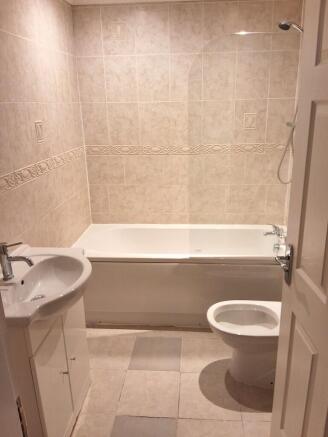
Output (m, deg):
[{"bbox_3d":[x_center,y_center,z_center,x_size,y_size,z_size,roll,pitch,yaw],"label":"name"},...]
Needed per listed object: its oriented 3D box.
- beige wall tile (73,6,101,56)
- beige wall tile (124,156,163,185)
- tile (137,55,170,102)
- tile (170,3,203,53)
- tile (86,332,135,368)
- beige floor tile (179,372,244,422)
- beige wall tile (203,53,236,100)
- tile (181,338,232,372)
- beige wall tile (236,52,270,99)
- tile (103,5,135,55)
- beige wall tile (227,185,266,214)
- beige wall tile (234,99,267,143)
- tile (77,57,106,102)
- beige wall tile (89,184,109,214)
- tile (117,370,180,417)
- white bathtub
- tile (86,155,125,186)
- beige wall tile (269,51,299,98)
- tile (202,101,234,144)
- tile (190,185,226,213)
[{"bbox_3d":[-0.569,-1.420,2.691,0.214,0.352,0.012,0,17,4],"label":"beige wall tile"},{"bbox_3d":[-0.162,-0.403,2.970,0.334,0.247,0.012,0,17,4],"label":"beige wall tile"},{"bbox_3d":[-0.080,-1.075,2.727,0.250,0.334,0.012,0,18,6],"label":"tile"},{"bbox_3d":[0.167,-1.419,2.634,0.253,0.352,0.012,0,17,4],"label":"tile"},{"bbox_3d":[-0.378,0.904,2.378,0.325,0.012,0.332,0,18,5],"label":"tile"},{"bbox_3d":[0.261,1.026,2.052,0.337,0.012,0.337,0,19,5],"label":"beige floor tile"},{"bbox_3d":[0.425,-1.084,2.702,0.252,0.340,0.012,0,19,5],"label":"beige wall tile"},{"bbox_3d":[0.276,0.905,2.322,0.329,0.012,0.332,0,18,5],"label":"tile"},{"bbox_3d":[0.676,-1.084,2.681,0.252,0.340,0.012,0,19,5],"label":"beige wall tile"},{"bbox_3d":[-0.338,-1.409,2.654,0.253,0.340,0.012,0,19,5],"label":"tile"},{"bbox_3d":[0.686,-0.159,2.945,0.332,0.254,0.012,0,18,6],"label":"beige wall tile"},{"bbox_3d":[0.675,-0.753,2.755,0.250,0.334,0.012,0,18,6],"label":"beige wall tile"},{"bbox_3d":[-0.561,-1.087,2.781,0.211,0.340,0.012,0,19,5],"label":"tile"},{"bbox_3d":[-0.559,-0.165,3.092,0.172,0.258,0.012,0,19,5],"label":"beige wall tile"},{"bbox_3d":[-0.074,1.000,2.024,0.327,0.012,0.347,0,17,4],"label":"tile"},{"bbox_3d":[0.175,0.441,2.815,1.684,0.587,0.727,0,17,4],"label":"white bathtub"},{"bbox_3d":[-0.491,-0.407,3.004,0.321,0.255,0.012,0,19,5],"label":"tile"},{"bbox_3d":[0.906,-1.083,2.663,0.209,0.340,0.012,0,19,5],"label":"beige wall tile"},{"bbox_3d":[0.433,-0.763,2.814,0.253,0.340,0.012,0,17,4],"label":"tile"},{"bbox_3d":[0.356,-0.161,2.977,0.332,0.254,0.012,0,18,6],"label":"tile"}]

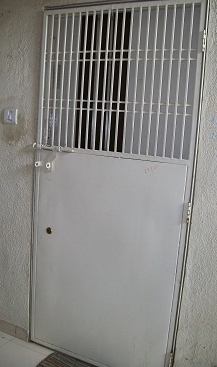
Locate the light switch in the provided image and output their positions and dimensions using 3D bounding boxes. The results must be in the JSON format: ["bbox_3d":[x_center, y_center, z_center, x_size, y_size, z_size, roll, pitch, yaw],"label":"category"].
[{"bbox_3d":[-0.580,-0.396,2.140,0.087,0.087,0.020,8,9,24],"label":"light switch"}]

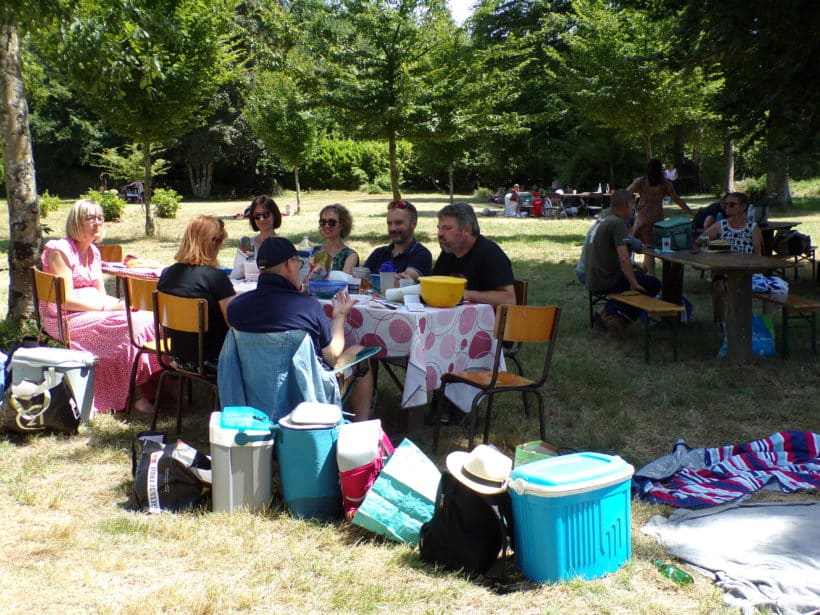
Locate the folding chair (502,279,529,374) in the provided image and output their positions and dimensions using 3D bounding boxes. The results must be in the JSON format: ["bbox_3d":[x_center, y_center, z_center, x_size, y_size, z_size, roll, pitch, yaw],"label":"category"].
[{"bbox_3d":[0.396,0.259,5.754,0.400,0.820,0.470,9,12,41],"label":"folding chair"}]

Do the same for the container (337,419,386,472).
[{"bbox_3d":[-0.212,0.640,4.492,0.210,0.270,0.190,3,8,17],"label":"container"}]

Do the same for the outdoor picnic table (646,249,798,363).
[{"bbox_3d":[2.700,-0.093,8.943,0.820,0.770,2.200,0,8,-3],"label":"outdoor picnic table"}]

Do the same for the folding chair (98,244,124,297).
[{"bbox_3d":[-2.792,-0.094,8.475,0.440,0.820,0.480,2,8,15],"label":"folding chair"}]

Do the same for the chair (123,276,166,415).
[{"bbox_3d":[-1.384,0.262,5.930,0.470,0.820,0.420,-8,11,-44],"label":"chair"}]

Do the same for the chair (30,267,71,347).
[{"bbox_3d":[-2.141,0.192,6.427,0.470,0.820,0.420,-7,11,-42],"label":"chair"}]

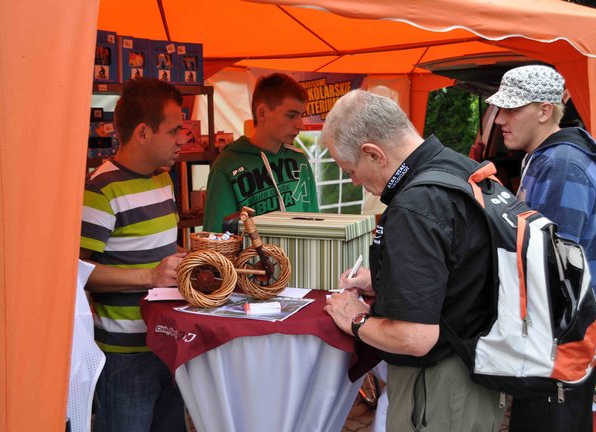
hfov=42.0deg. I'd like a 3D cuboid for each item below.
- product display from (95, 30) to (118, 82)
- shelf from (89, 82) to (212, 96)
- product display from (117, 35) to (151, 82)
[{"bbox_3d":[-0.916,-0.737,3.616,0.050,0.236,0.160,6,10,45],"label":"product display"},{"bbox_3d":[-0.854,-0.634,3.925,0.380,0.045,0.790,6,10,45],"label":"shelf"},{"bbox_3d":[-0.795,-0.745,3.737,0.050,0.220,0.172,6,10,45],"label":"product display"}]

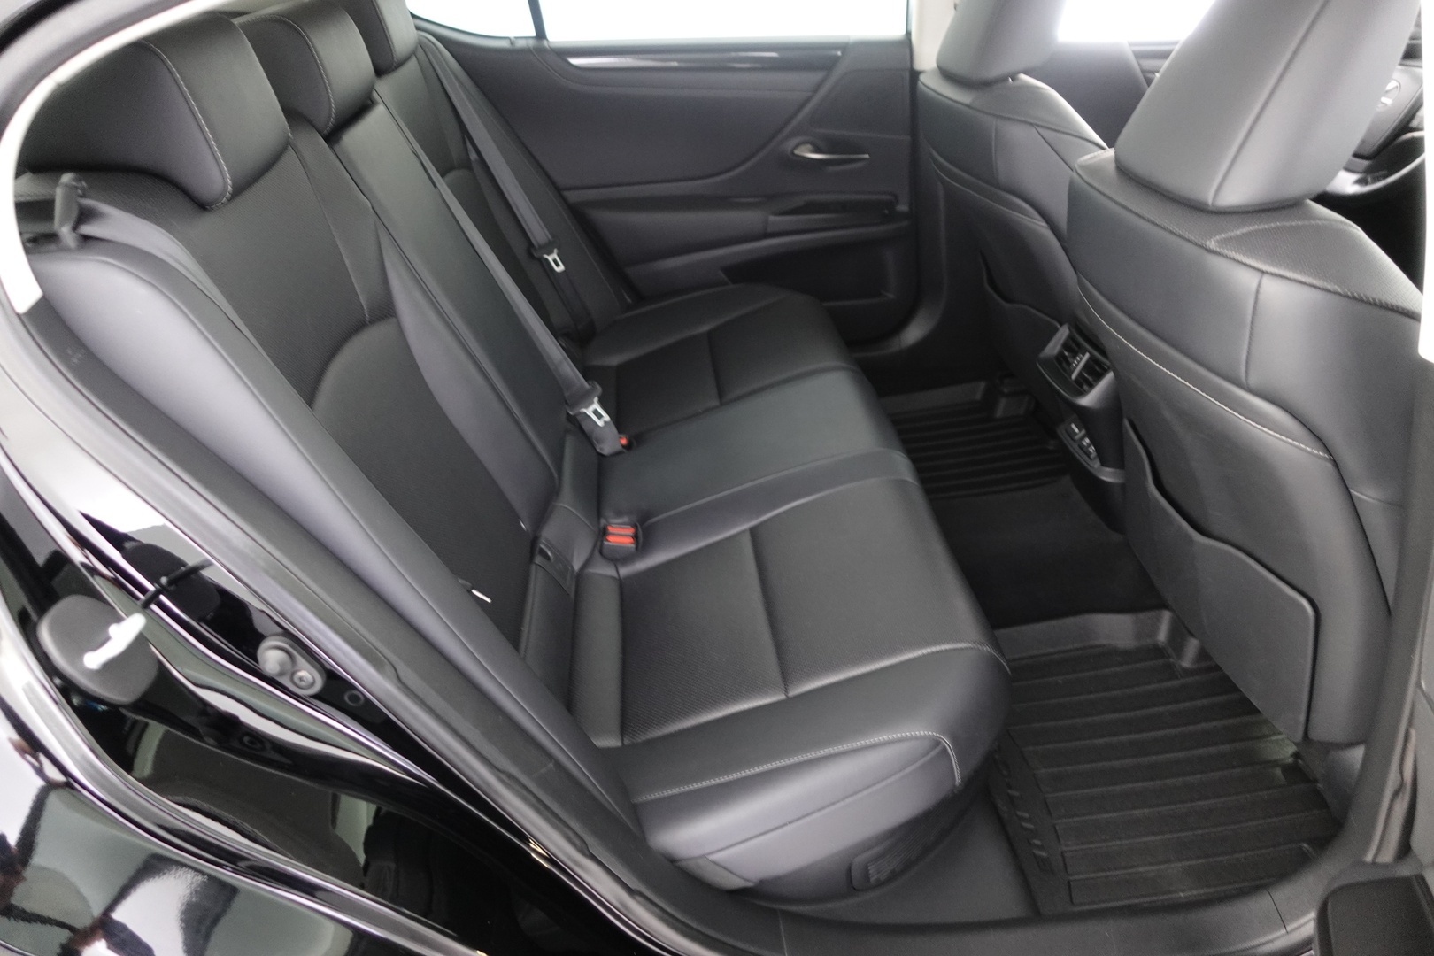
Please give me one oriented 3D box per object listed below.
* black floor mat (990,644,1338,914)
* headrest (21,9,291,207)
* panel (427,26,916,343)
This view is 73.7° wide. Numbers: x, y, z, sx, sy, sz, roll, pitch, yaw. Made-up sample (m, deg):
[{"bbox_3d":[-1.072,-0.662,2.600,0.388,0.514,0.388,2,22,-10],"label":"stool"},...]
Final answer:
[{"bbox_3d":[0.579,0.367,1.301,0.413,0.040,0.450,-8,32,0],"label":"black floor mat"},{"bbox_3d":[-0.508,-0.344,0.870,0.150,0.170,0.240,-14,32,4],"label":"headrest"},{"bbox_3d":[-0.061,-0.552,1.996,0.930,0.720,0.130,-8,32,0],"label":"panel"}]

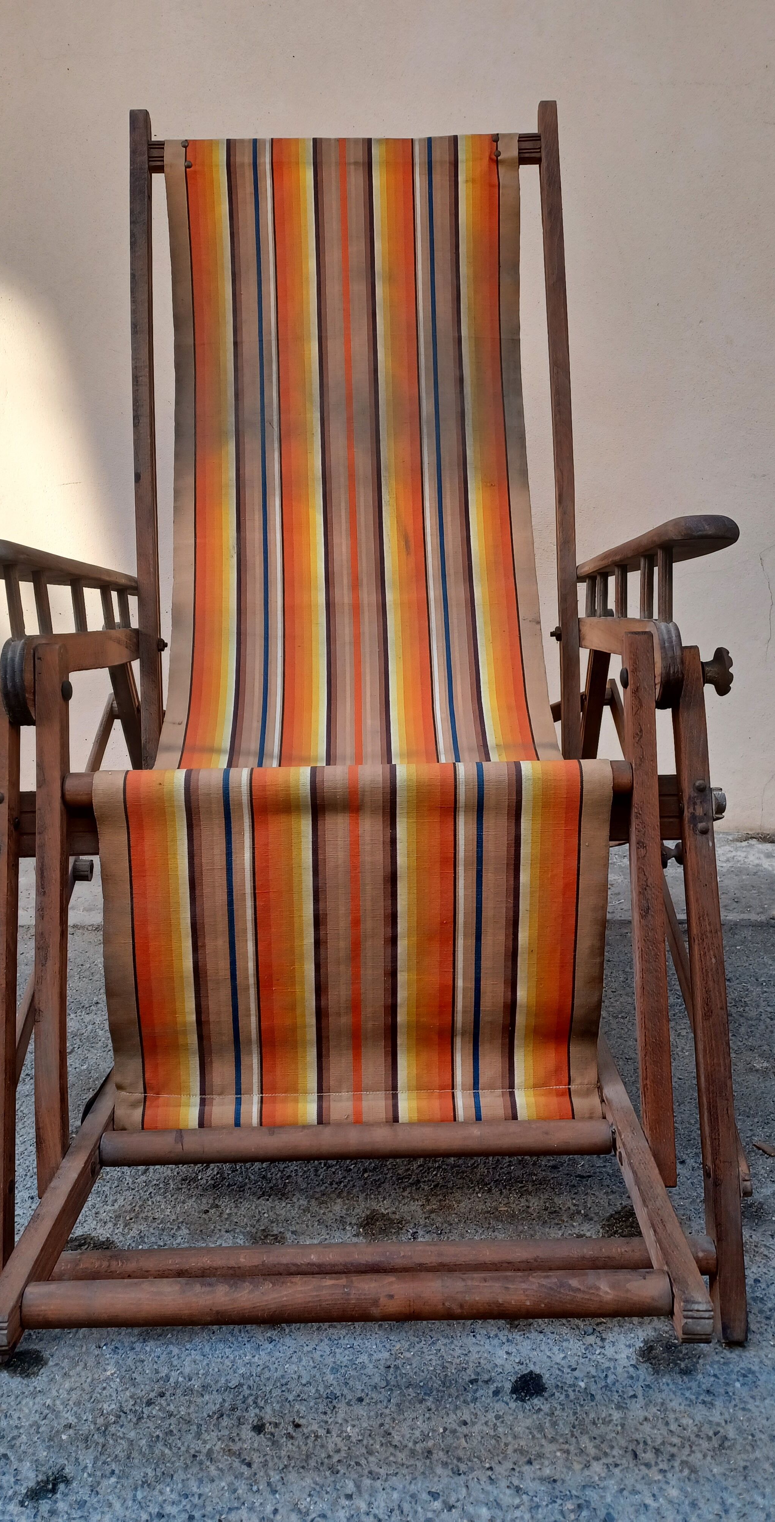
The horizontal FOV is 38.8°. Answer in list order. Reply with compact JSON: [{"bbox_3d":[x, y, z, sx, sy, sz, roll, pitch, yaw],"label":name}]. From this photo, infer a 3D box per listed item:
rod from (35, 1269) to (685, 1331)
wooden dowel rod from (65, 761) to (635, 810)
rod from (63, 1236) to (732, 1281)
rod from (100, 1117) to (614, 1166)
[{"bbox_3d":[-0.028,0.379,0.773,0.458,0.032,0.032,-1,16,0],"label":"rod"},{"bbox_3d":[-0.033,0.021,0.941,0.488,0.030,0.030,-1,16,0],"label":"wooden dowel rod"},{"bbox_3d":[-0.021,0.396,0.867,0.558,0.031,0.031,-1,16,0],"label":"rod"},{"bbox_3d":[-0.027,0.340,0.977,0.456,0.030,0.030,-1,16,0],"label":"rod"}]

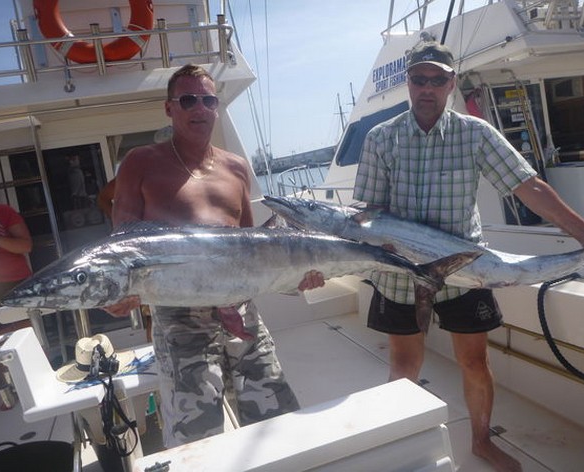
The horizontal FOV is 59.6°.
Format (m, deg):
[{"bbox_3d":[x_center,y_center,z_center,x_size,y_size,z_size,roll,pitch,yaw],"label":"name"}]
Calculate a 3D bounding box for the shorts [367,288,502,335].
[{"bbox_3d":[0.570,0.210,2.050,0.530,0.380,0.300,-5,8,13],"label":"shorts"}]

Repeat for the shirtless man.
[{"bbox_3d":[-0.235,0.290,1.740,0.640,1.760,0.440,-9,8,-17],"label":"shirtless man"}]

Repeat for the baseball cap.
[{"bbox_3d":[0.512,-0.652,1.870,0.176,0.125,0.260,0,8,21],"label":"baseball cap"}]

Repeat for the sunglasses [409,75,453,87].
[{"bbox_3d":[0.503,-0.568,1.850,0.148,0.046,0.145,0,8,21],"label":"sunglasses"}]

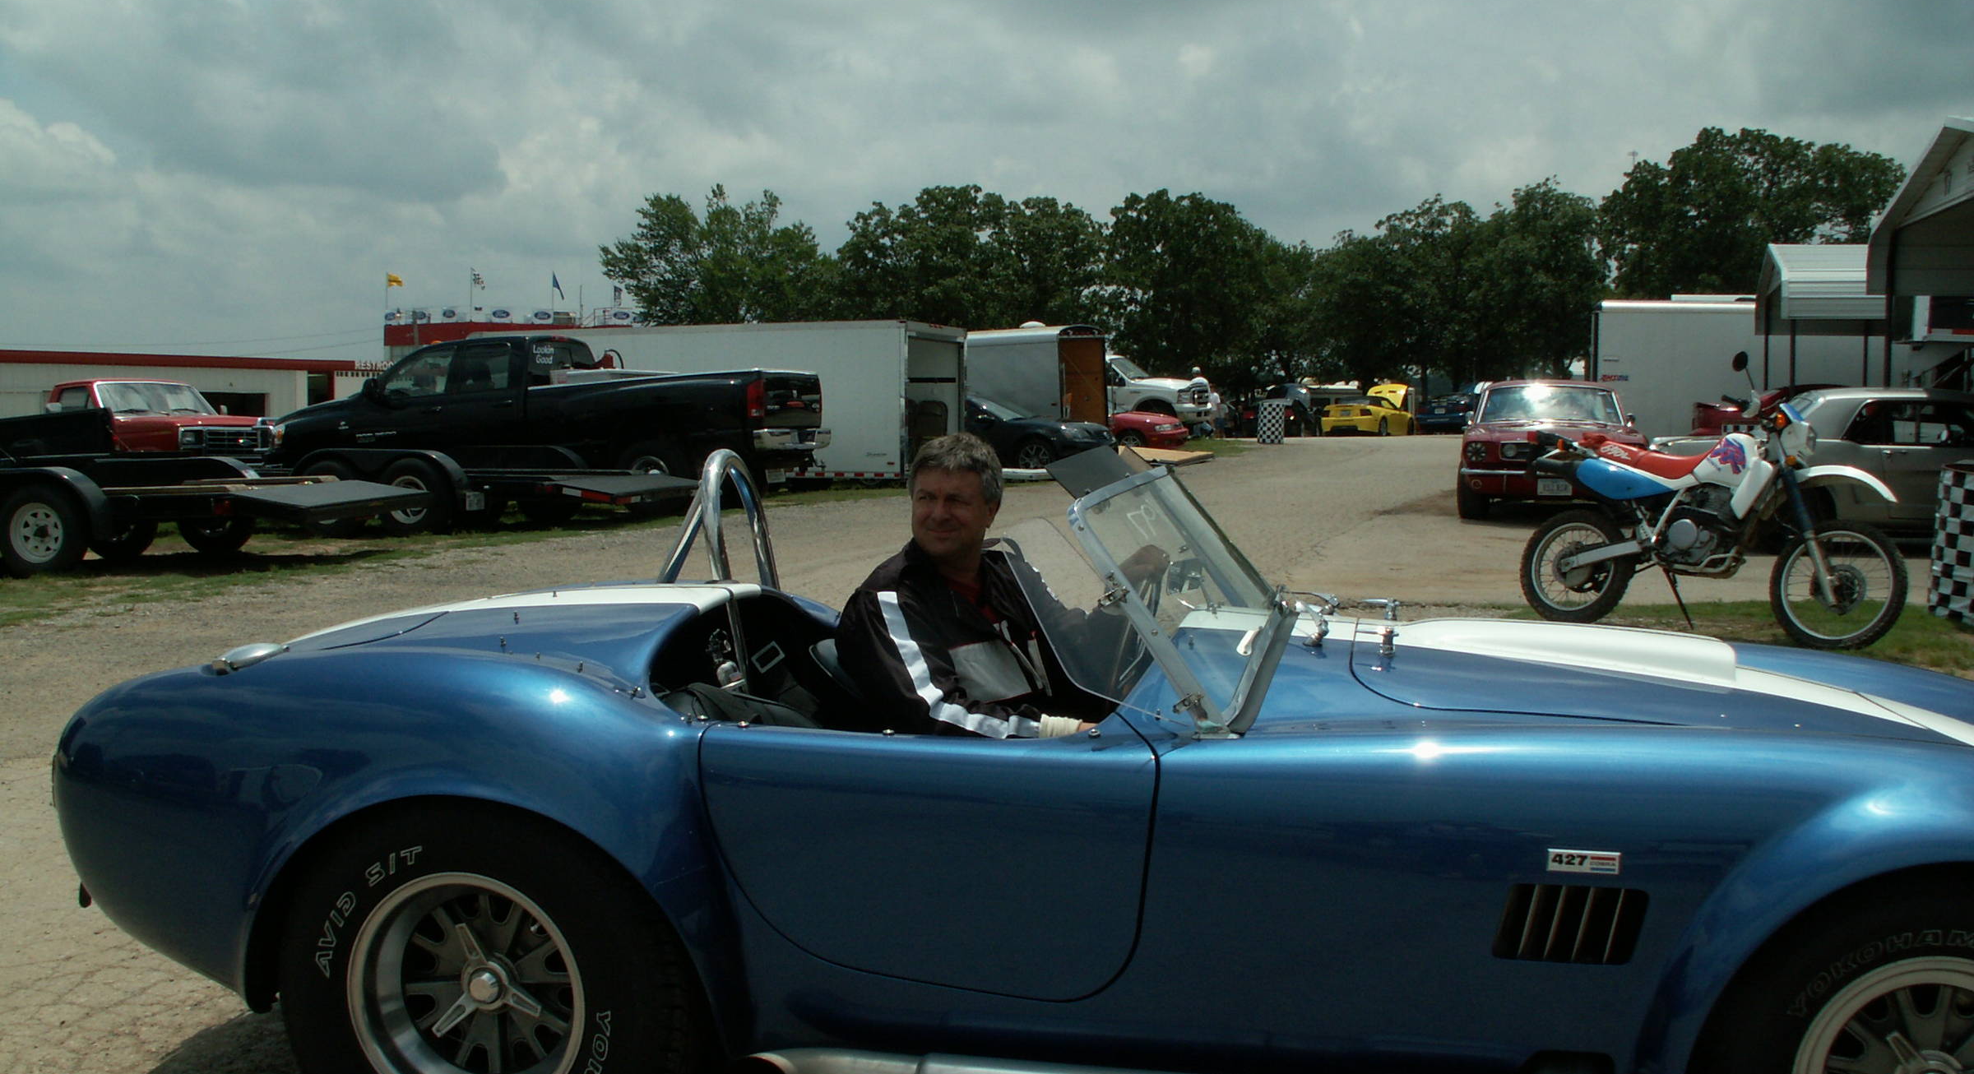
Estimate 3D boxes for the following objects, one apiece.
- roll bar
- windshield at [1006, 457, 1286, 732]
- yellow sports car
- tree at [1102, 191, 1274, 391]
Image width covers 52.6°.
[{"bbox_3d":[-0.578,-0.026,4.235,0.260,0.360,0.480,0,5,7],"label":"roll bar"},{"bbox_3d":[0.326,0.070,3.936,0.500,0.420,1.250,0,5,7],"label":"windshield"},{"bbox_3d":[12.643,-4.062,65.937,1.860,1.480,4.650,3,6,31],"label":"yellow sports car"},{"bbox_3d":[7.563,-8.664,75.000,6.600,8.693,6.600,0,5,0],"label":"tree"}]

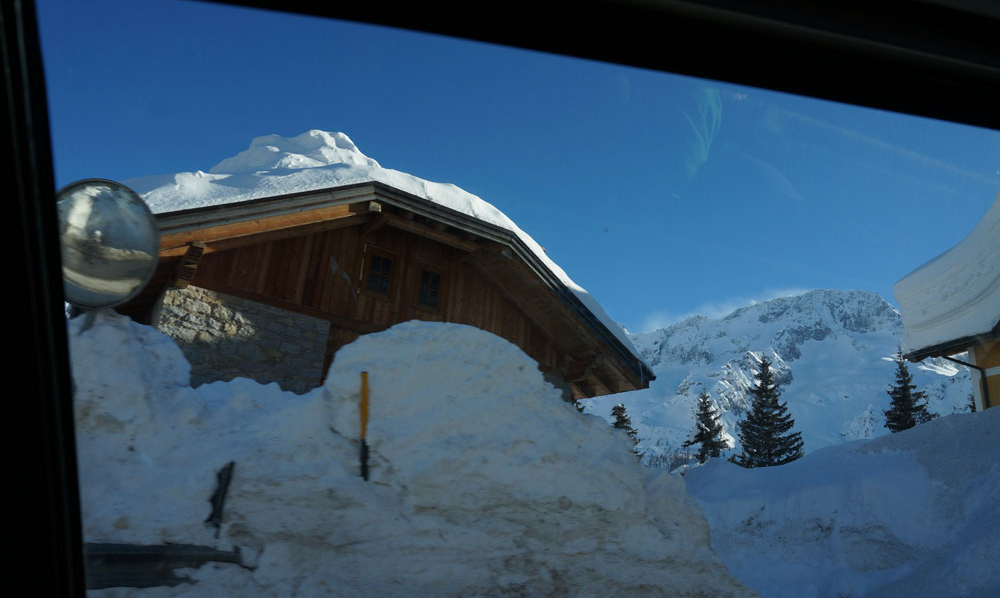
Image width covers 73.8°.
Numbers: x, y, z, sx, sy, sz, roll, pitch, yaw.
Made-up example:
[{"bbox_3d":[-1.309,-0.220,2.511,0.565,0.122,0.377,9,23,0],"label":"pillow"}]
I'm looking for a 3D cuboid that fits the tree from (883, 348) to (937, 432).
[{"bbox_3d":[27.868,8.138,45.382,4.100,10.000,4.100,5,-19,0],"label":"tree"}]

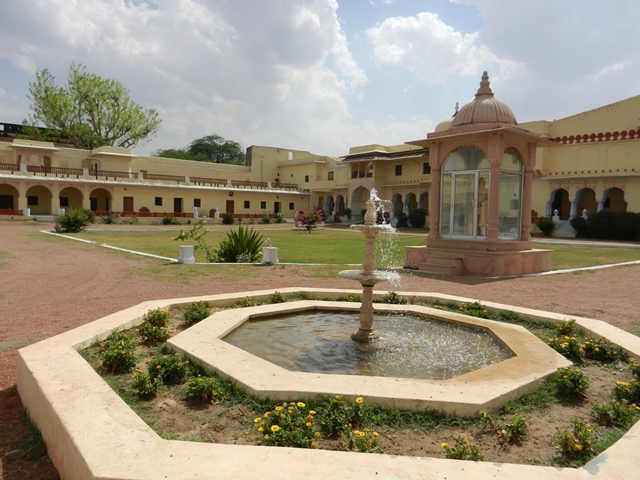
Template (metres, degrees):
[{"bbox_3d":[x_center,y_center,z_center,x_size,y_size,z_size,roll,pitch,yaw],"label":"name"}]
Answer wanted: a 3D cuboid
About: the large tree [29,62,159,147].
[{"bbox_3d":[-29.368,-12.483,59.564,15.500,20.428,14.500,0,3,-26],"label":"large tree"}]

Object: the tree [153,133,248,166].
[{"bbox_3d":[-19.281,-9.902,74.710,14.000,14.164,12.500,0,3,-15],"label":"tree"}]

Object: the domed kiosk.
[{"bbox_3d":[5.248,-2.251,15.200,3.629,6.444,3.483,-1,4,-40],"label":"domed kiosk"}]

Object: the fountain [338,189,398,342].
[{"bbox_3d":[0.519,0.276,5.198,0.630,1.637,0.630,1,3,6],"label":"fountain"}]

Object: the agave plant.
[{"bbox_3d":[-2.879,0.106,16.671,1.650,1.293,1.600,1,3,-10],"label":"agave plant"}]

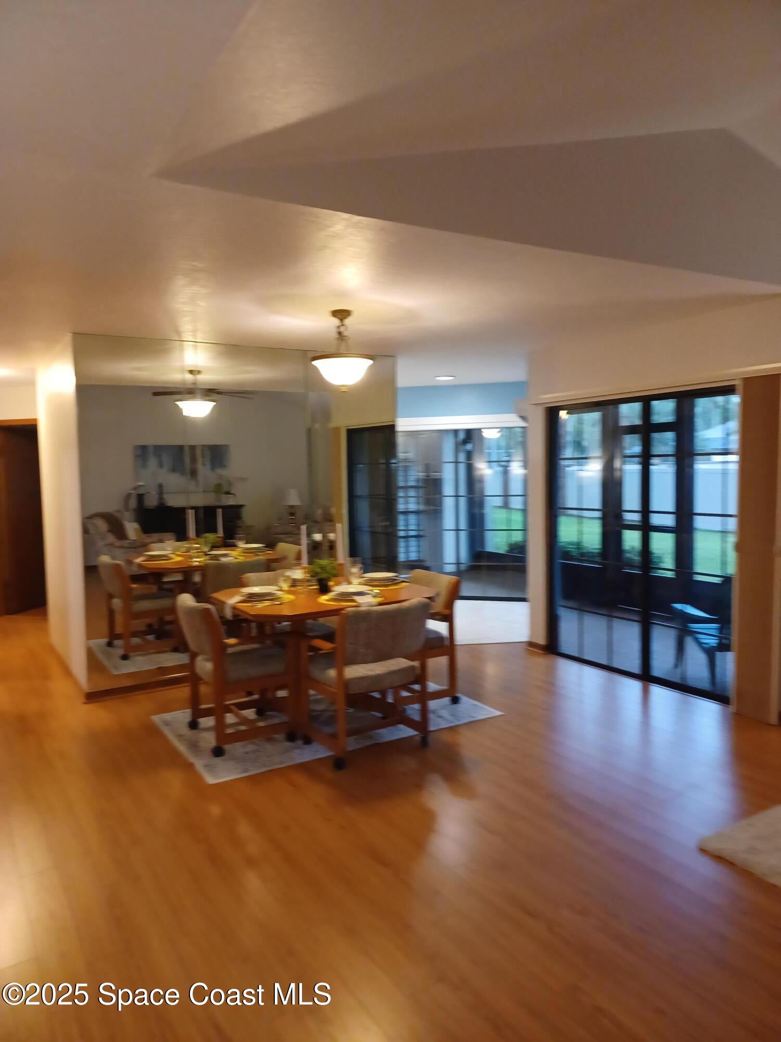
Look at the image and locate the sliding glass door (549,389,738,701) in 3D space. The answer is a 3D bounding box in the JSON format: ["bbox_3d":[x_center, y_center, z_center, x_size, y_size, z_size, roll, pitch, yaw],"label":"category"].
[{"bbox_3d":[1.809,0.127,5.346,0.110,2.002,1.850,-3,4,-31],"label":"sliding glass door"}]

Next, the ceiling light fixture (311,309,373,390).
[{"bbox_3d":[-0.286,-0.994,4.411,0.365,0.470,0.365,-1,4,0],"label":"ceiling light fixture"}]

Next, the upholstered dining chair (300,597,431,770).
[{"bbox_3d":[-0.136,0.831,4.118,0.575,0.832,0.535,-3,4,-32],"label":"upholstered dining chair"}]

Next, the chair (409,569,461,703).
[{"bbox_3d":[0.099,0.770,4.971,0.535,0.832,0.570,-3,4,-32],"label":"chair"}]

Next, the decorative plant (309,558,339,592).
[{"bbox_3d":[-0.419,0.343,4.729,0.170,0.206,0.170,-1,4,0],"label":"decorative plant"}]

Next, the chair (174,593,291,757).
[{"bbox_3d":[-0.889,0.829,4.355,0.535,0.832,0.570,-3,4,-32],"label":"chair"}]

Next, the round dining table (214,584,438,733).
[{"bbox_3d":[-0.400,0.831,4.697,1.260,0.765,1.070,-3,4,-32],"label":"round dining table"}]

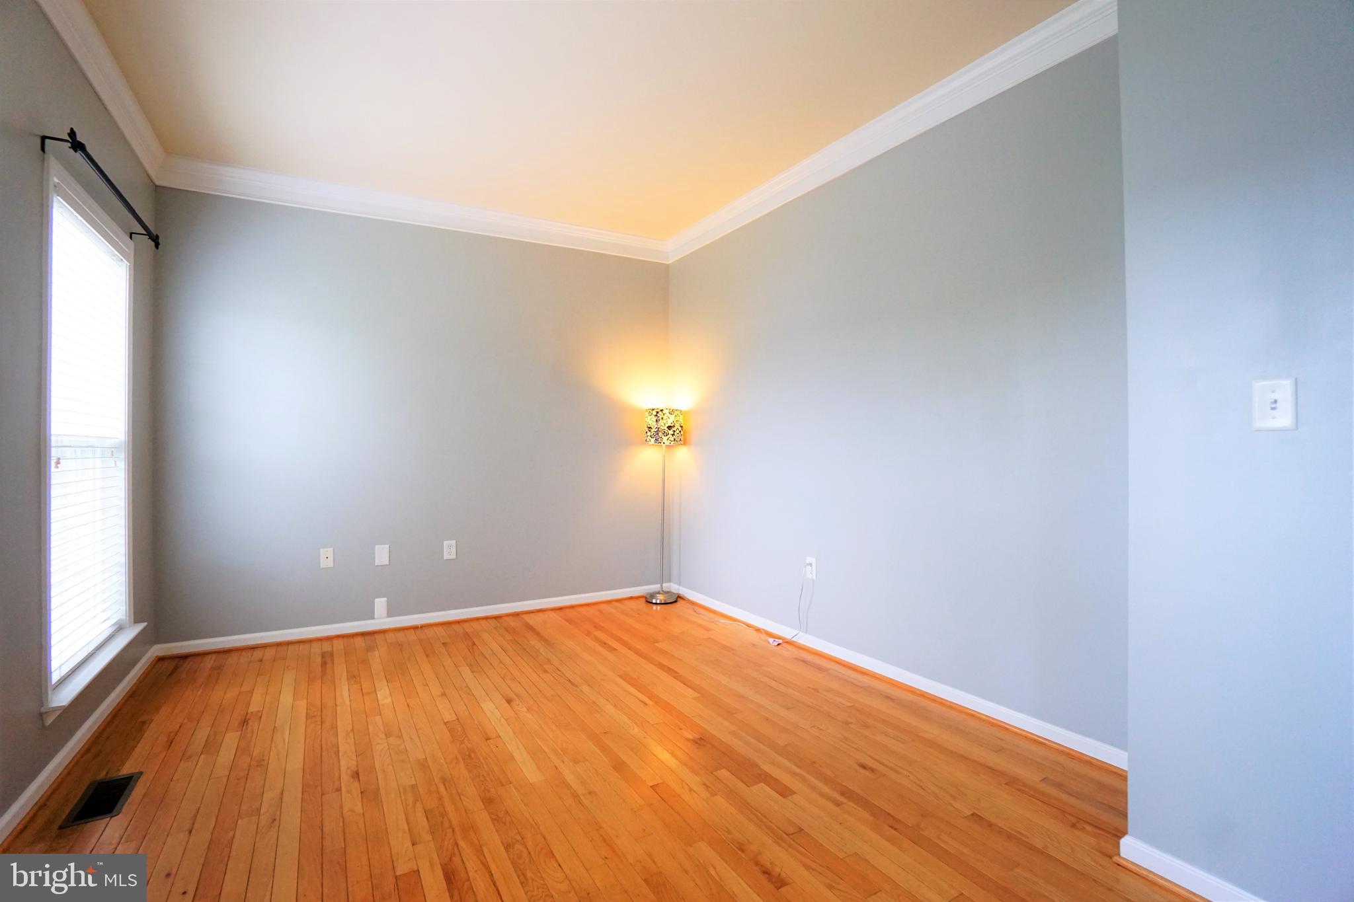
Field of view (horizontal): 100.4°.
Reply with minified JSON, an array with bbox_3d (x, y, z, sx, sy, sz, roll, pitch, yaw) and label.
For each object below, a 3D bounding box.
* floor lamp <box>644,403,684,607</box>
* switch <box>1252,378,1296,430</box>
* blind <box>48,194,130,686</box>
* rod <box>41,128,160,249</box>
[{"bbox_3d":[-0.103,0.400,4.210,0.283,1.425,0.283,0,0,0],"label":"floor lamp"},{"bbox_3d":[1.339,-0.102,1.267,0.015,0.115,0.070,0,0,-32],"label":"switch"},{"bbox_3d":[-2.315,-0.039,2.218,0.055,1.670,0.890,0,0,-32],"label":"blind"},{"bbox_3d":[-2.296,-1.020,2.312,0.100,0.100,1.190,0,0,-32],"label":"rod"}]

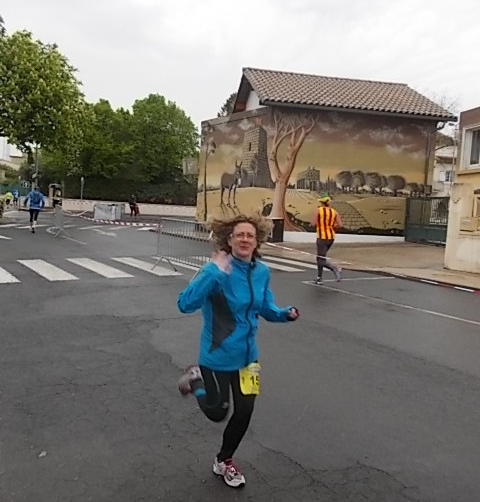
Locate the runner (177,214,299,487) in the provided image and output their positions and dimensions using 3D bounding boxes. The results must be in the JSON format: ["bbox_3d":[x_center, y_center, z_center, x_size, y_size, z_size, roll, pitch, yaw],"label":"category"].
[{"bbox_3d":[-0.015,0.586,3.020,0.600,1.620,0.660,0,7,-30],"label":"runner"}]

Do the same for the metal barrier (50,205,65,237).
[{"bbox_3d":[-6.504,-1.108,18.500,0.500,1.100,2.200,0,6,-26],"label":"metal barrier"}]

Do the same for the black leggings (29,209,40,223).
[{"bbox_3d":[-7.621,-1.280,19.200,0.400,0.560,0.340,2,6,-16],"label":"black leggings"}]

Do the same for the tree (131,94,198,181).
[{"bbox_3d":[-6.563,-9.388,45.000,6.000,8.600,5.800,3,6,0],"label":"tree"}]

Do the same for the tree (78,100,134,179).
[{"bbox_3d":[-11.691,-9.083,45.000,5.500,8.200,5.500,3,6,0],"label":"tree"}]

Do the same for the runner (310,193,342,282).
[{"bbox_3d":[1.721,-0.229,10.300,0.530,1.720,0.670,0,7,-28],"label":"runner"}]

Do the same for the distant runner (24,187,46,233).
[{"bbox_3d":[-7.584,-1.502,19.200,0.680,1.730,0.620,2,6,-16],"label":"distant runner"}]

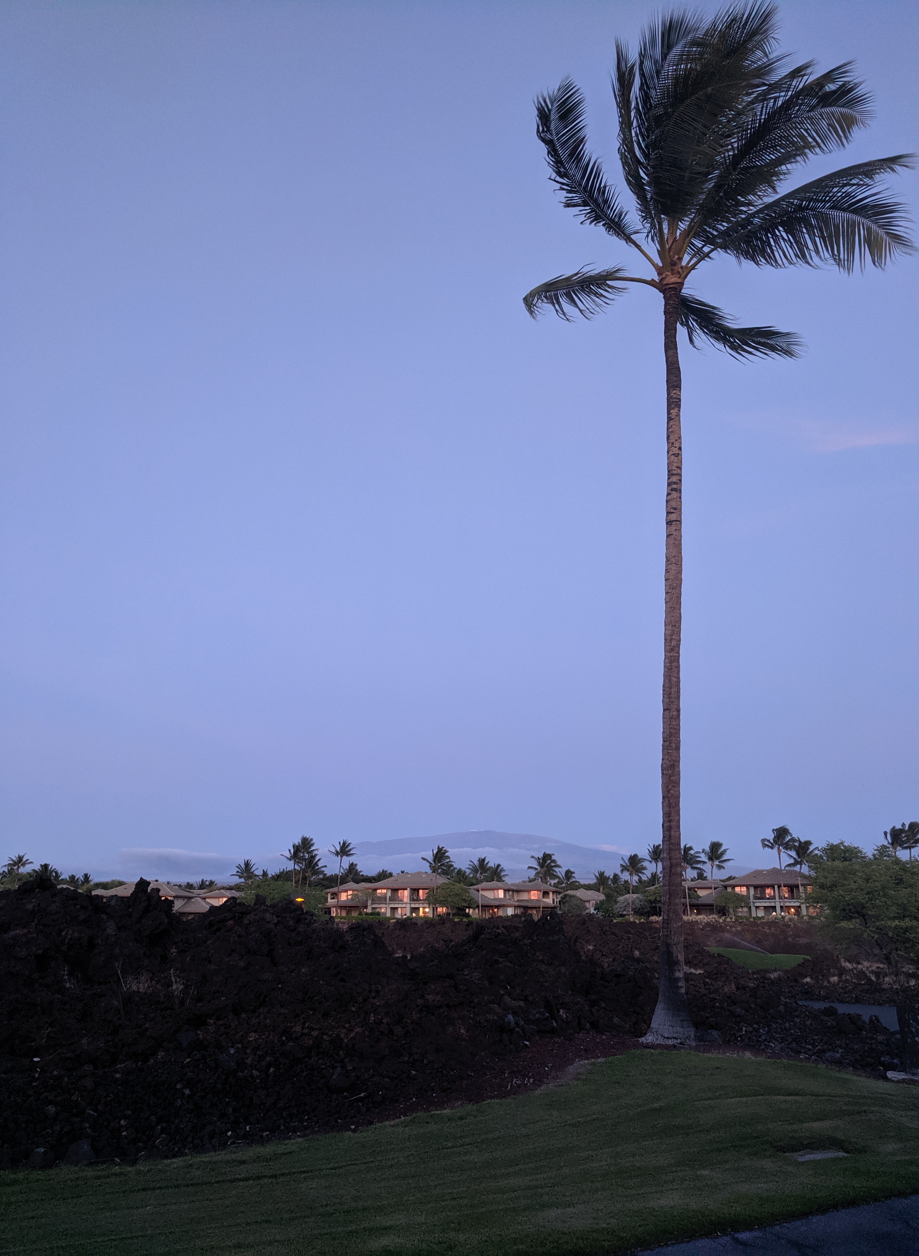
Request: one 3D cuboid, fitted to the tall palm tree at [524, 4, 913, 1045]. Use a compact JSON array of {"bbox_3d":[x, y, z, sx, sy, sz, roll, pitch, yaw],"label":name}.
[{"bbox_3d":[4.400,-2.605,14.563,6.800,16.600,6.600,0,-17,0],"label":"tall palm tree"}]

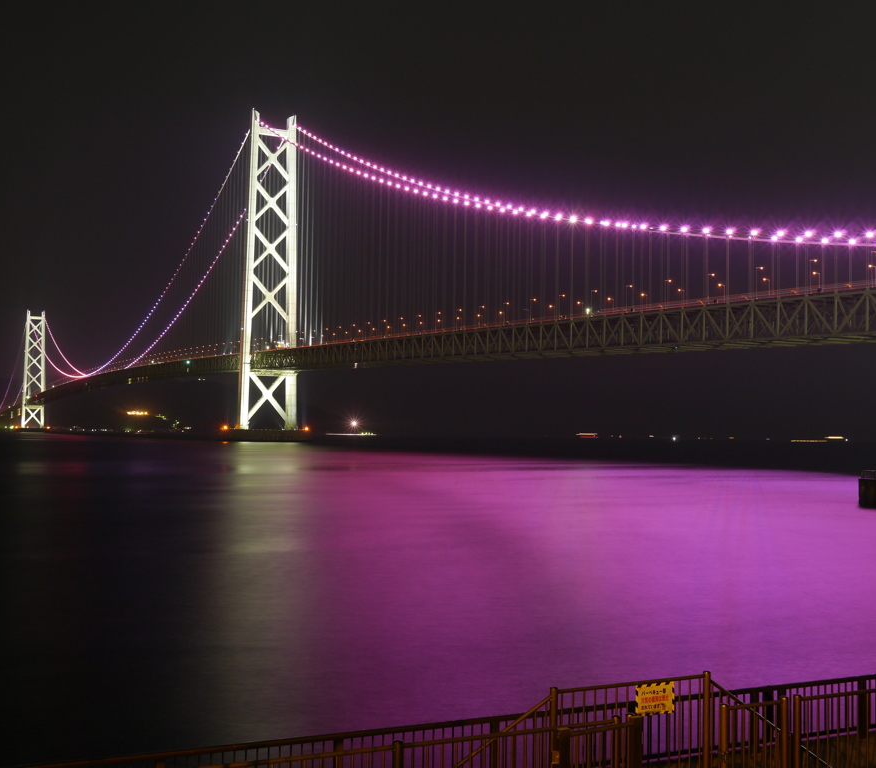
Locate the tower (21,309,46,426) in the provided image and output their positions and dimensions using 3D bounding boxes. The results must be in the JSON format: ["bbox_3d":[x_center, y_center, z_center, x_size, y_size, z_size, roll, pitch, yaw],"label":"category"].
[{"bbox_3d":[-983.500,-36.800,2883.000,52.500,288.500,15.500,2,-3,-25],"label":"tower"}]

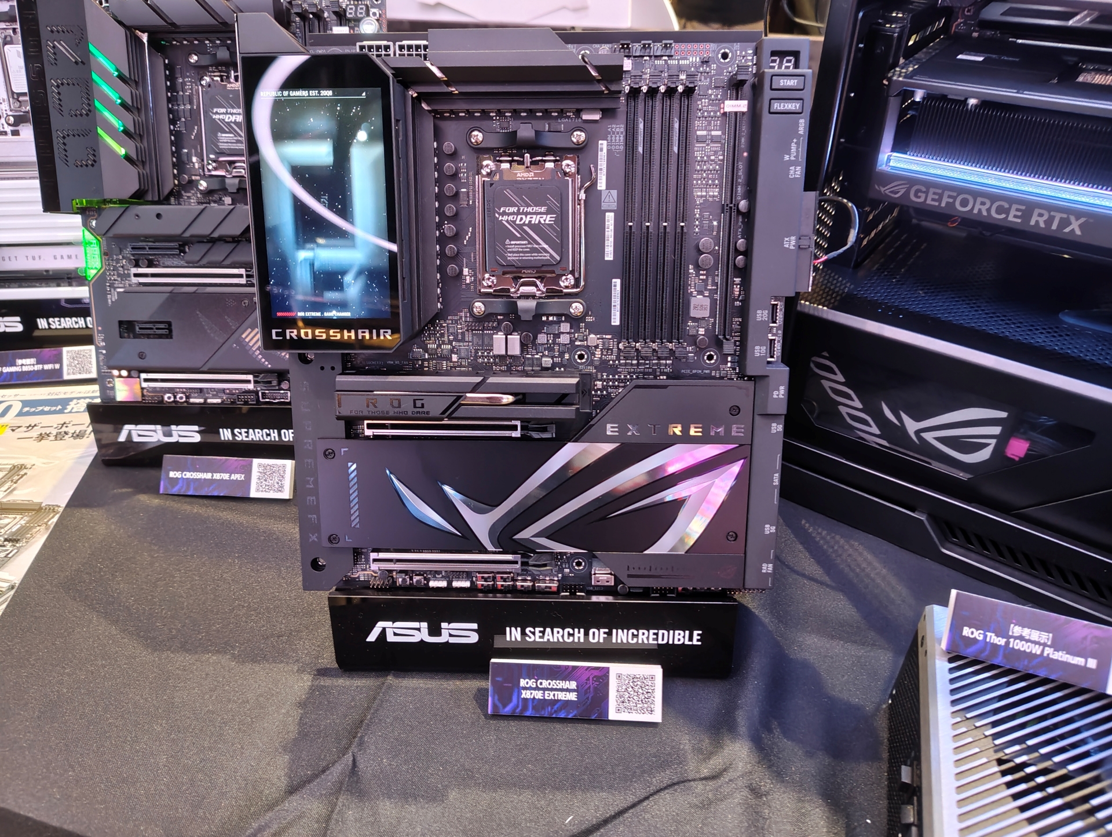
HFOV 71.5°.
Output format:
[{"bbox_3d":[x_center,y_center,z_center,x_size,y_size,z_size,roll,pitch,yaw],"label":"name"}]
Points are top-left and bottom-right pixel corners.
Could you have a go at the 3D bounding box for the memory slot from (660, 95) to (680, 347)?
[{"bbox_3d":[0.059,-0.107,0.415,0.007,0.136,0.009,1,12,2],"label":"memory slot"}]

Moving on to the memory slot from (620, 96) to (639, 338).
[{"bbox_3d":[0.041,-0.107,0.415,0.007,0.136,0.009,1,12,2],"label":"memory slot"}]

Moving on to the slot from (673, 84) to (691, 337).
[{"bbox_3d":[0.069,-0.107,0.414,0.007,0.136,0.009,1,12,2],"label":"slot"}]

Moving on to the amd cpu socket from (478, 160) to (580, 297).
[{"bbox_3d":[-0.015,-0.103,0.418,0.055,0.070,0.009,1,12,2],"label":"amd cpu socket"}]

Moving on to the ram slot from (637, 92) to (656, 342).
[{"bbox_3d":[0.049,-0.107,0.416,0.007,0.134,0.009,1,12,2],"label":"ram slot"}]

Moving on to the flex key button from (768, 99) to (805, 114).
[{"bbox_3d":[0.116,-0.156,0.387,0.016,0.007,0.004,1,12,2],"label":"flex key button"}]

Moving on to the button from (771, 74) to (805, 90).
[{"bbox_3d":[0.115,-0.167,0.383,0.016,0.007,0.004,1,12,2],"label":"button"}]

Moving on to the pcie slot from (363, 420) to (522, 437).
[{"bbox_3d":[-0.064,0.004,0.442,0.089,0.009,0.011,1,12,2],"label":"pcie slot"}]

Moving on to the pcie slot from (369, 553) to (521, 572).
[{"bbox_3d":[-0.064,0.083,0.459,0.089,0.009,0.011,1,12,2],"label":"pcie slot"}]

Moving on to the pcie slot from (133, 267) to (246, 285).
[{"bbox_3d":[-0.282,-0.111,0.599,0.089,0.010,0.011,0,10,1],"label":"pcie slot"}]

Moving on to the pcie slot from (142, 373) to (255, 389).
[{"bbox_3d":[-0.282,-0.030,0.613,0.089,0.010,0.011,0,10,1],"label":"pcie slot"}]

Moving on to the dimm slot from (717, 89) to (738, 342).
[{"bbox_3d":[0.093,-0.107,0.414,0.007,0.134,0.009,1,12,2],"label":"dimm slot"}]

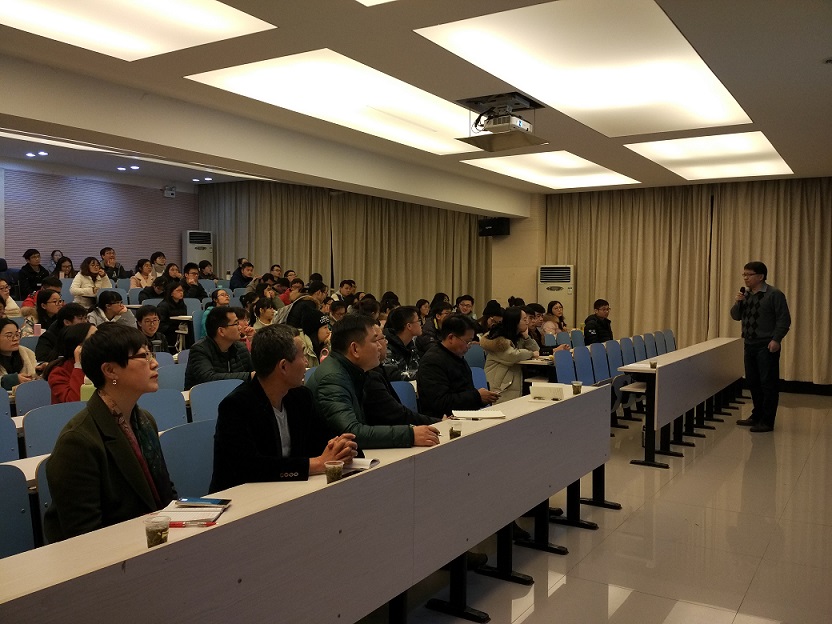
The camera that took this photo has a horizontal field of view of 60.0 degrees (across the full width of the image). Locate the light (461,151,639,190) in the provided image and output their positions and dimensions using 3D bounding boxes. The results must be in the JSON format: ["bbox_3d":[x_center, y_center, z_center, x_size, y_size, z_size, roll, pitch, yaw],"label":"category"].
[{"bbox_3d":[1.924,-1.915,9.733,1.380,0.100,2.980,2,3,33],"label":"light"}]

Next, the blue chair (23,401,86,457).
[{"bbox_3d":[-1.559,0.886,3.511,0.500,0.880,0.460,2,3,33],"label":"blue chair"}]

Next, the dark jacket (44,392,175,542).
[{"bbox_3d":[-0.956,0.598,2.515,0.400,0.650,0.480,1,3,18],"label":"dark jacket"}]

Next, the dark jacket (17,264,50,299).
[{"bbox_3d":[-5.357,-0.443,10.068,0.360,0.570,0.500,2,3,38],"label":"dark jacket"}]

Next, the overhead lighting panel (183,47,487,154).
[{"bbox_3d":[-0.142,-1.809,6.528,1.355,0.100,3.700,2,3,33],"label":"overhead lighting panel"}]

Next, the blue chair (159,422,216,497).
[{"bbox_3d":[-0.746,0.912,2.950,0.460,0.870,0.450,2,3,33],"label":"blue chair"}]

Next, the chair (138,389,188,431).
[{"bbox_3d":[-1.266,0.870,3.818,0.460,0.870,0.450,2,3,33],"label":"chair"}]

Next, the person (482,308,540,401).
[{"bbox_3d":[0.913,0.578,6.812,0.660,1.250,0.480,2,3,25],"label":"person"}]

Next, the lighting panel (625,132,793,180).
[{"bbox_3d":[3.583,-1.830,8.536,1.340,0.100,2.970,2,3,33],"label":"lighting panel"}]

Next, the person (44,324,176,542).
[{"bbox_3d":[-0.926,0.708,2.386,0.720,1.330,0.540,1,2,18],"label":"person"}]

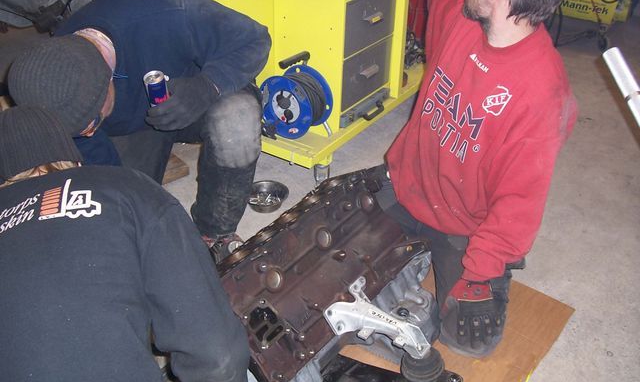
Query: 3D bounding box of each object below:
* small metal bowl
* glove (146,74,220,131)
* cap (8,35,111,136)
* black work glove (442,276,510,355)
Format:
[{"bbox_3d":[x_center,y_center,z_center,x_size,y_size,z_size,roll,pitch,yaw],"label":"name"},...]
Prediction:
[{"bbox_3d":[-0.190,0.027,2.280,0.150,0.055,0.150,1,32,-1],"label":"small metal bowl"},{"bbox_3d":[-0.352,-0.228,1.620,0.190,0.115,0.100,-24,7,-10],"label":"glove"},{"bbox_3d":[-0.596,-0.246,1.450,0.190,0.230,0.185,-2,6,33],"label":"cap"},{"bbox_3d":[0.379,0.305,1.540,0.150,0.090,0.200,5,62,6],"label":"black work glove"}]

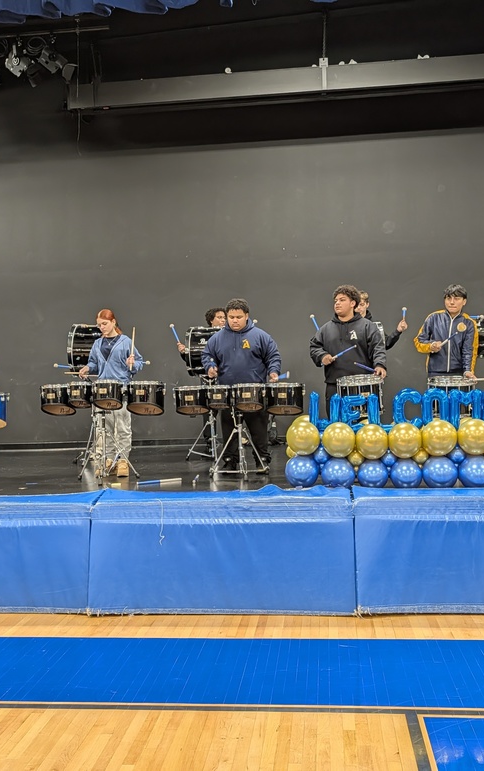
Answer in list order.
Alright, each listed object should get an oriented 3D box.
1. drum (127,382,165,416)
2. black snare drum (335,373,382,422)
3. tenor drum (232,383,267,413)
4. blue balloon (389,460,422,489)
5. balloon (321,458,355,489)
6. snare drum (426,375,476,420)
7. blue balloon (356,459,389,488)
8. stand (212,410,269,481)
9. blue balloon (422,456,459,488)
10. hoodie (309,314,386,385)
[{"bbox_3d":[-0.856,0.117,6.370,0.360,0.310,0.360,2,0,6],"label":"drum"},{"bbox_3d":[1.051,0.102,6.280,0.395,0.325,0.395,-3,9,6],"label":"black snare drum"},{"bbox_3d":[0.068,0.111,6.430,0.300,0.265,0.300,-2,0,6],"label":"tenor drum"},{"bbox_3d":[1.174,0.626,5.080,0.228,0.220,0.228,-2,0,7],"label":"blue balloon"},{"bbox_3d":[0.738,0.666,5.440,0.255,0.255,0.255,-2,1,7],"label":"balloon"},{"bbox_3d":[1.787,0.102,6.050,0.410,0.335,0.410,-2,0,6],"label":"snare drum"},{"bbox_3d":[0.962,0.655,5.200,0.225,0.230,0.225,-2,0,6],"label":"blue balloon"},{"bbox_3d":[-0.012,0.489,6.310,0.530,0.650,0.470,-2,0,6],"label":"stand"},{"bbox_3d":[1.482,0.648,5.310,0.255,0.255,0.255,-2,1,7],"label":"blue balloon"},{"bbox_3d":[1.002,-0.346,6.750,0.690,0.670,0.460,-2,0,19],"label":"hoodie"}]

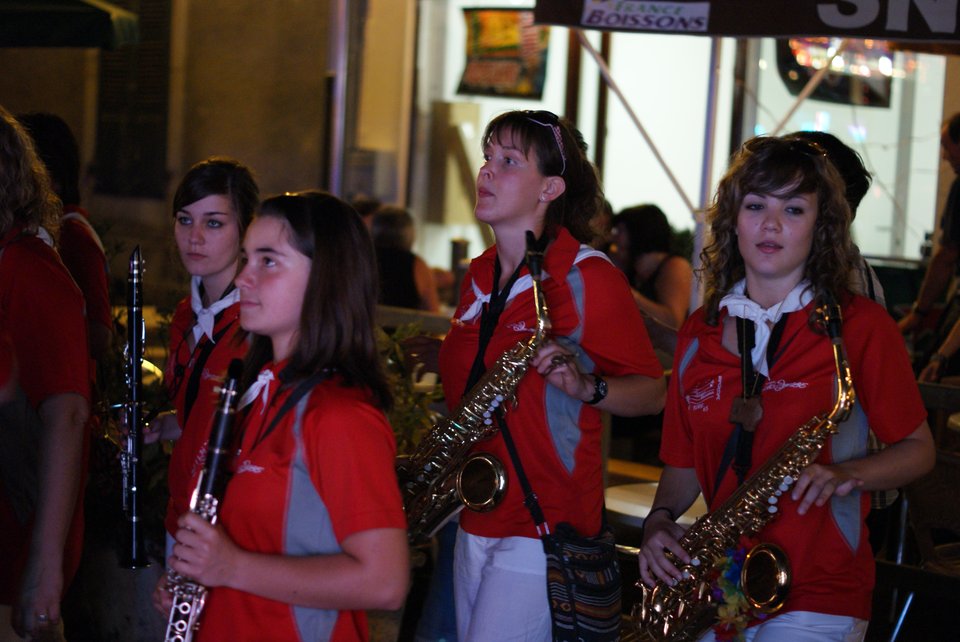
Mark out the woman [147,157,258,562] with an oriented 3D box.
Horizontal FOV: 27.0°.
[{"bbox_3d":[-0.641,0.483,4.130,0.460,1.640,0.420,9,8,43],"label":"woman"}]

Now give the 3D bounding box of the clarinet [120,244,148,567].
[{"bbox_3d":[-0.692,0.172,4.020,0.080,0.660,0.080,-1,3,-22],"label":"clarinet"}]

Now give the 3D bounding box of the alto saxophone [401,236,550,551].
[{"bbox_3d":[-0.038,0.200,4.150,0.170,0.680,0.350,28,19,-39],"label":"alto saxophone"}]

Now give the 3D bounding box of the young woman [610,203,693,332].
[{"bbox_3d":[0.507,0.169,7.867,0.700,1.270,0.500,-1,7,-30],"label":"young woman"}]

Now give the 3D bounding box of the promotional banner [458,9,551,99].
[{"bbox_3d":[0.123,-1.374,10.300,0.460,0.450,0.030,4,6,9],"label":"promotional banner"}]

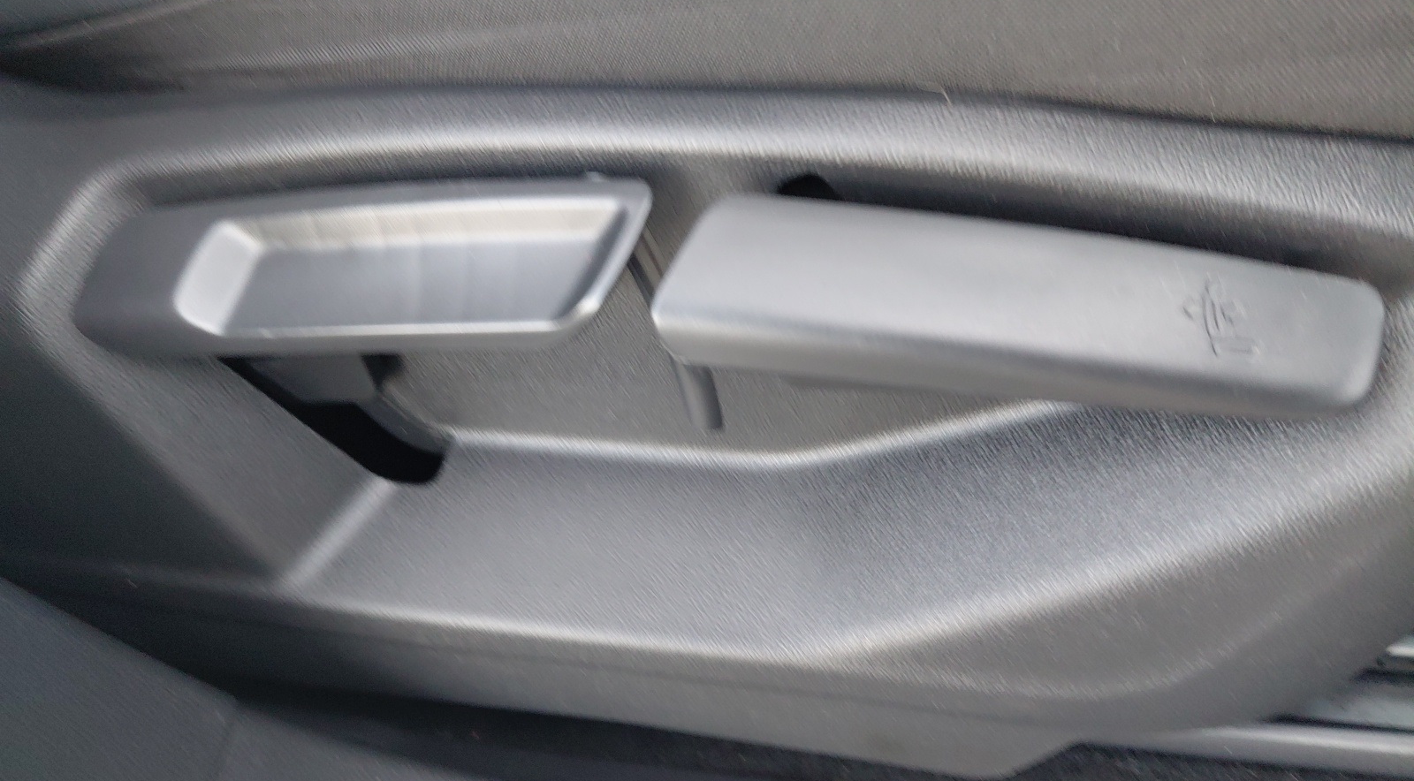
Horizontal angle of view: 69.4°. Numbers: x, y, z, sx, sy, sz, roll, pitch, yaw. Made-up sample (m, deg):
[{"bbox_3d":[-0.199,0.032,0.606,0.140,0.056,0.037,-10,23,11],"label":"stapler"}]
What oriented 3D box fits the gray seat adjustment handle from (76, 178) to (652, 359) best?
[{"bbox_3d":[-0.086,-0.031,0.272,0.148,0.042,0.032,-2,2,-2],"label":"gray seat adjustment handle"}]

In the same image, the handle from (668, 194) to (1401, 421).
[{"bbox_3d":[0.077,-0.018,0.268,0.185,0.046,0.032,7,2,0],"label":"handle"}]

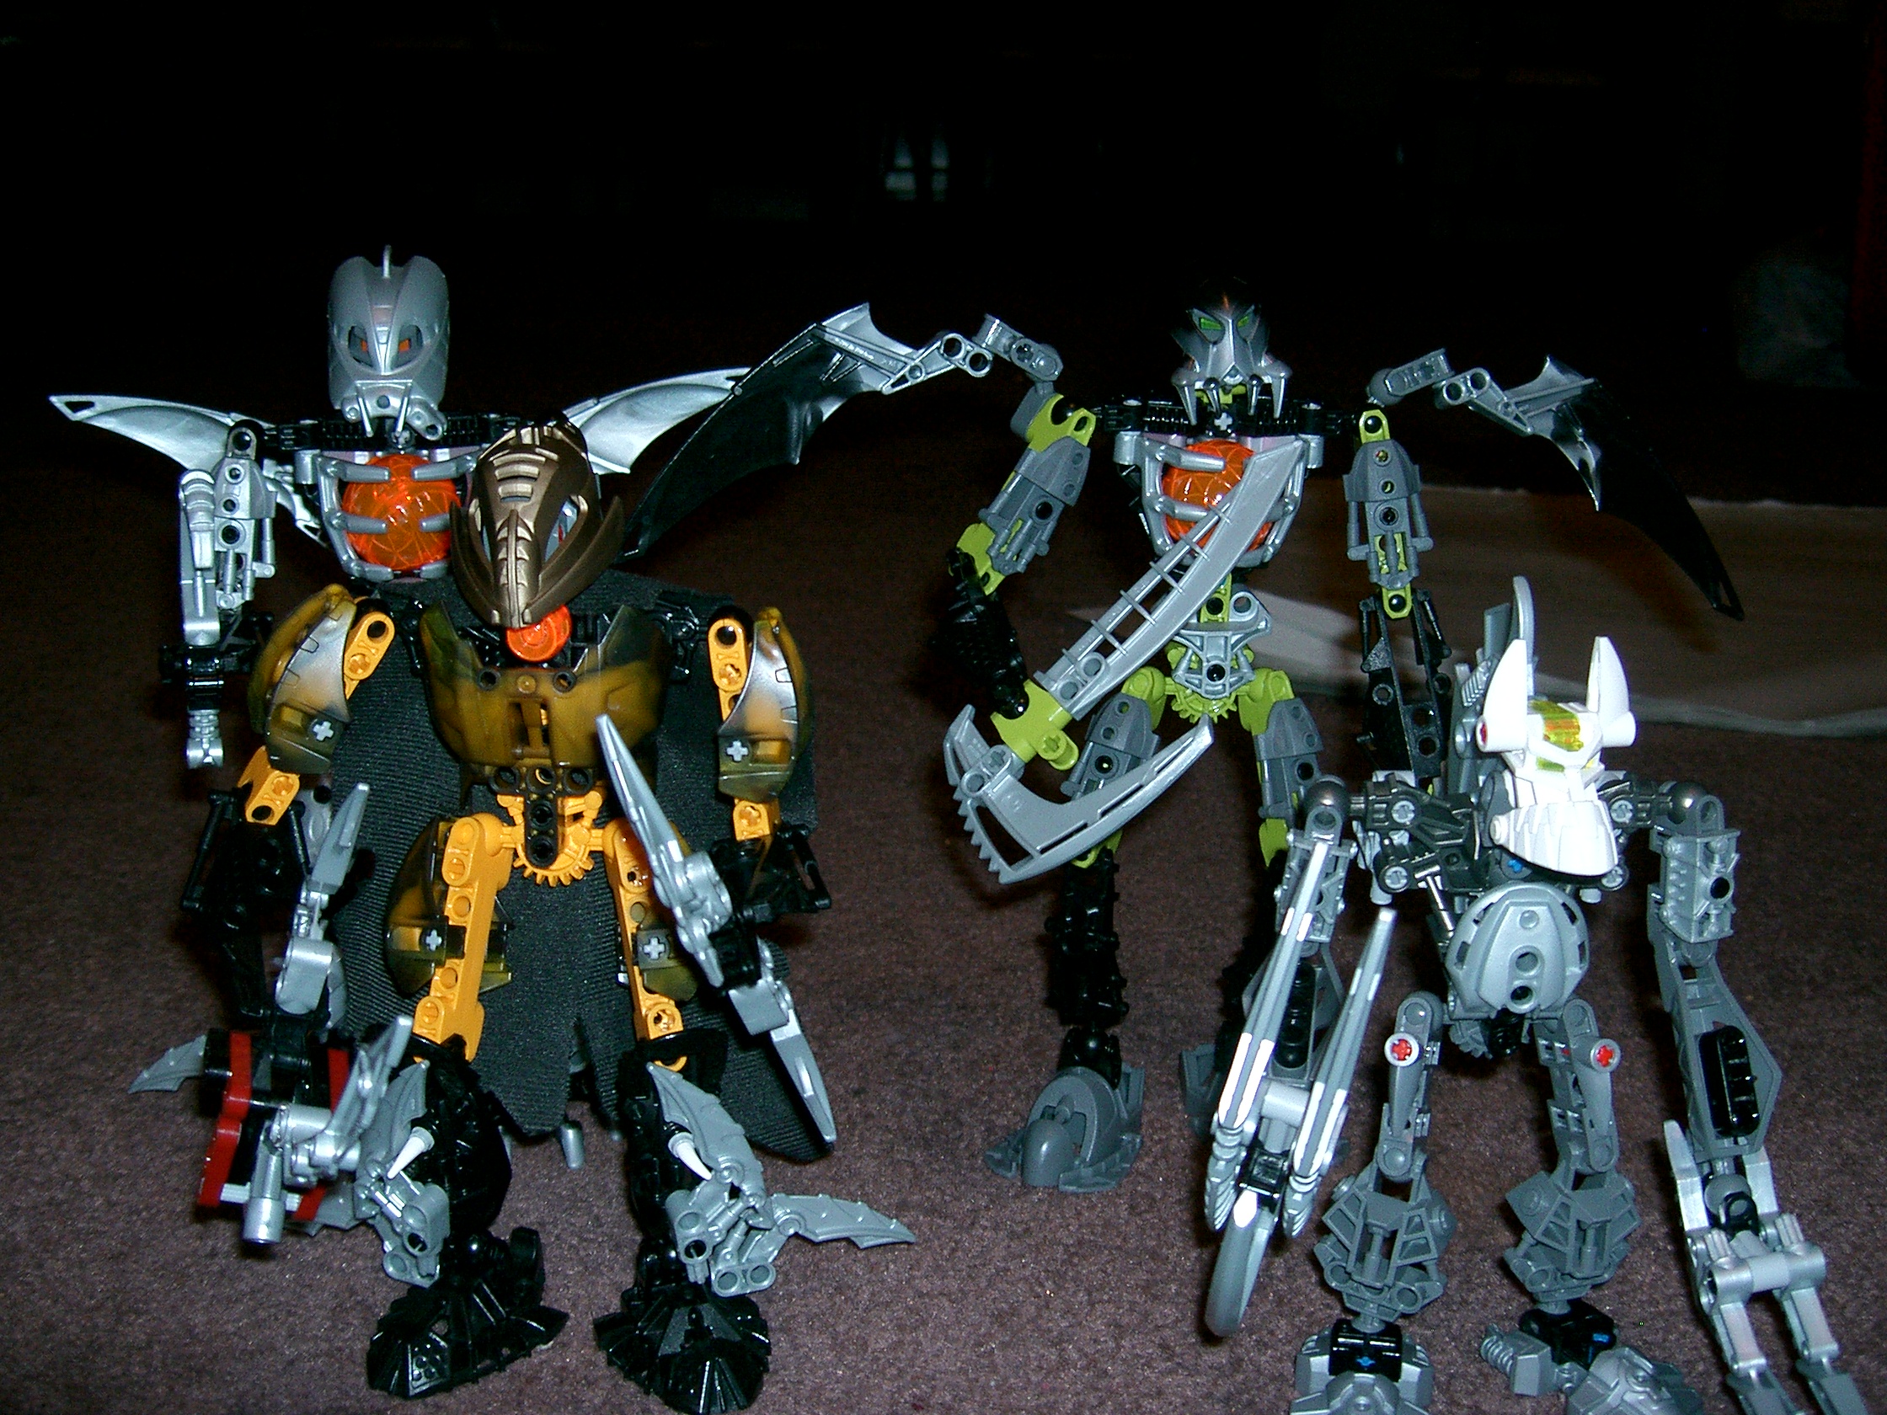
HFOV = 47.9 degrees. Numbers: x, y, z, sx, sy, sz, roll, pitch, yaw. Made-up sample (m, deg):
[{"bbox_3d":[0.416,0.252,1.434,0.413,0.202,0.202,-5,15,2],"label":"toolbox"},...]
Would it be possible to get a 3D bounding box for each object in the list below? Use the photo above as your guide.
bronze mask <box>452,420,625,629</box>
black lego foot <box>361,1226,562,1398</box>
[{"bbox_3d":[-0.087,-0.040,0.455,0.038,0.040,0.031,1,19,4],"label":"bronze mask"},{"bbox_3d":[-0.113,0.135,0.486,0.041,0.022,0.045,7,17,24],"label":"black lego foot"}]

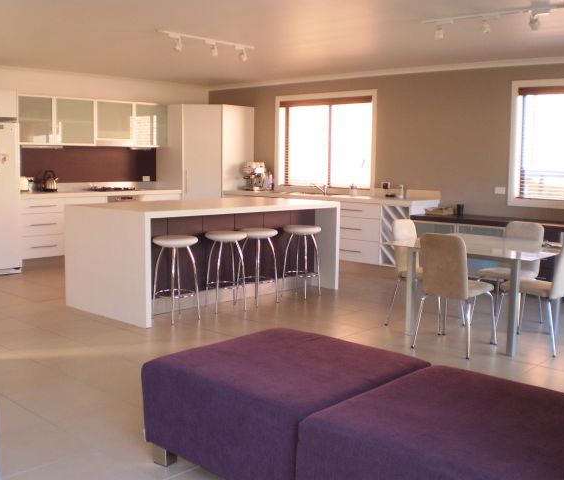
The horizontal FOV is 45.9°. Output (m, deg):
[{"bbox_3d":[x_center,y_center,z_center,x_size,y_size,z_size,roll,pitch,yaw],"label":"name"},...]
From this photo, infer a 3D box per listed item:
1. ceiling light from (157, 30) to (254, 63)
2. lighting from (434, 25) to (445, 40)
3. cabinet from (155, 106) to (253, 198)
[{"bbox_3d":[-0.697,-1.817,6.311,0.112,0.158,1.173,7,9,42],"label":"ceiling light"},{"bbox_3d":[1.234,-1.628,5.215,0.076,0.133,0.087,7,9,42],"label":"lighting"},{"bbox_3d":[-1.105,-0.875,9.724,0.959,2.091,0.949,7,9,42],"label":"cabinet"}]

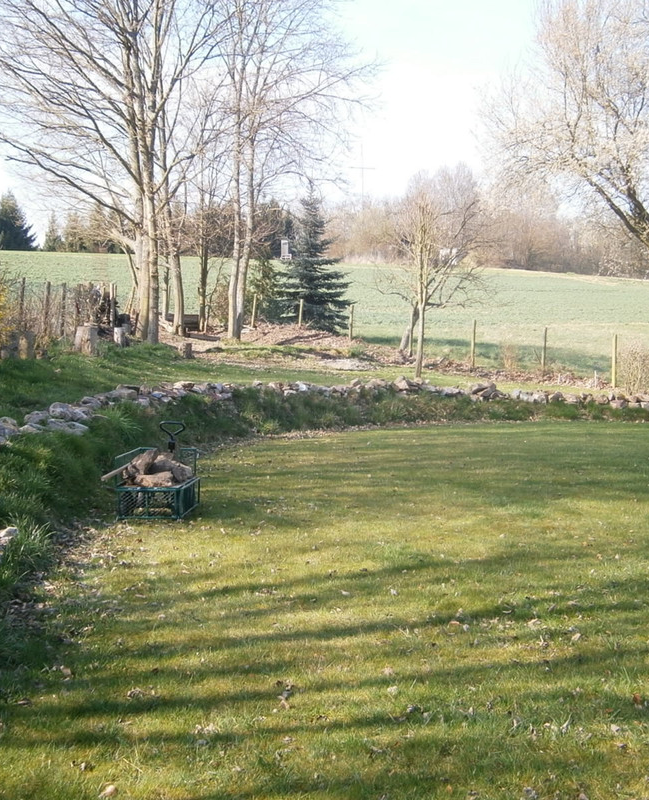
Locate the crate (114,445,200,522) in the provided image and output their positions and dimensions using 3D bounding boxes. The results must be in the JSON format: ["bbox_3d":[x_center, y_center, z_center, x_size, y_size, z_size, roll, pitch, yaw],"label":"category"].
[{"bbox_3d":[-1.404,0.709,9.471,0.540,0.490,0.950,0,3,3],"label":"crate"}]

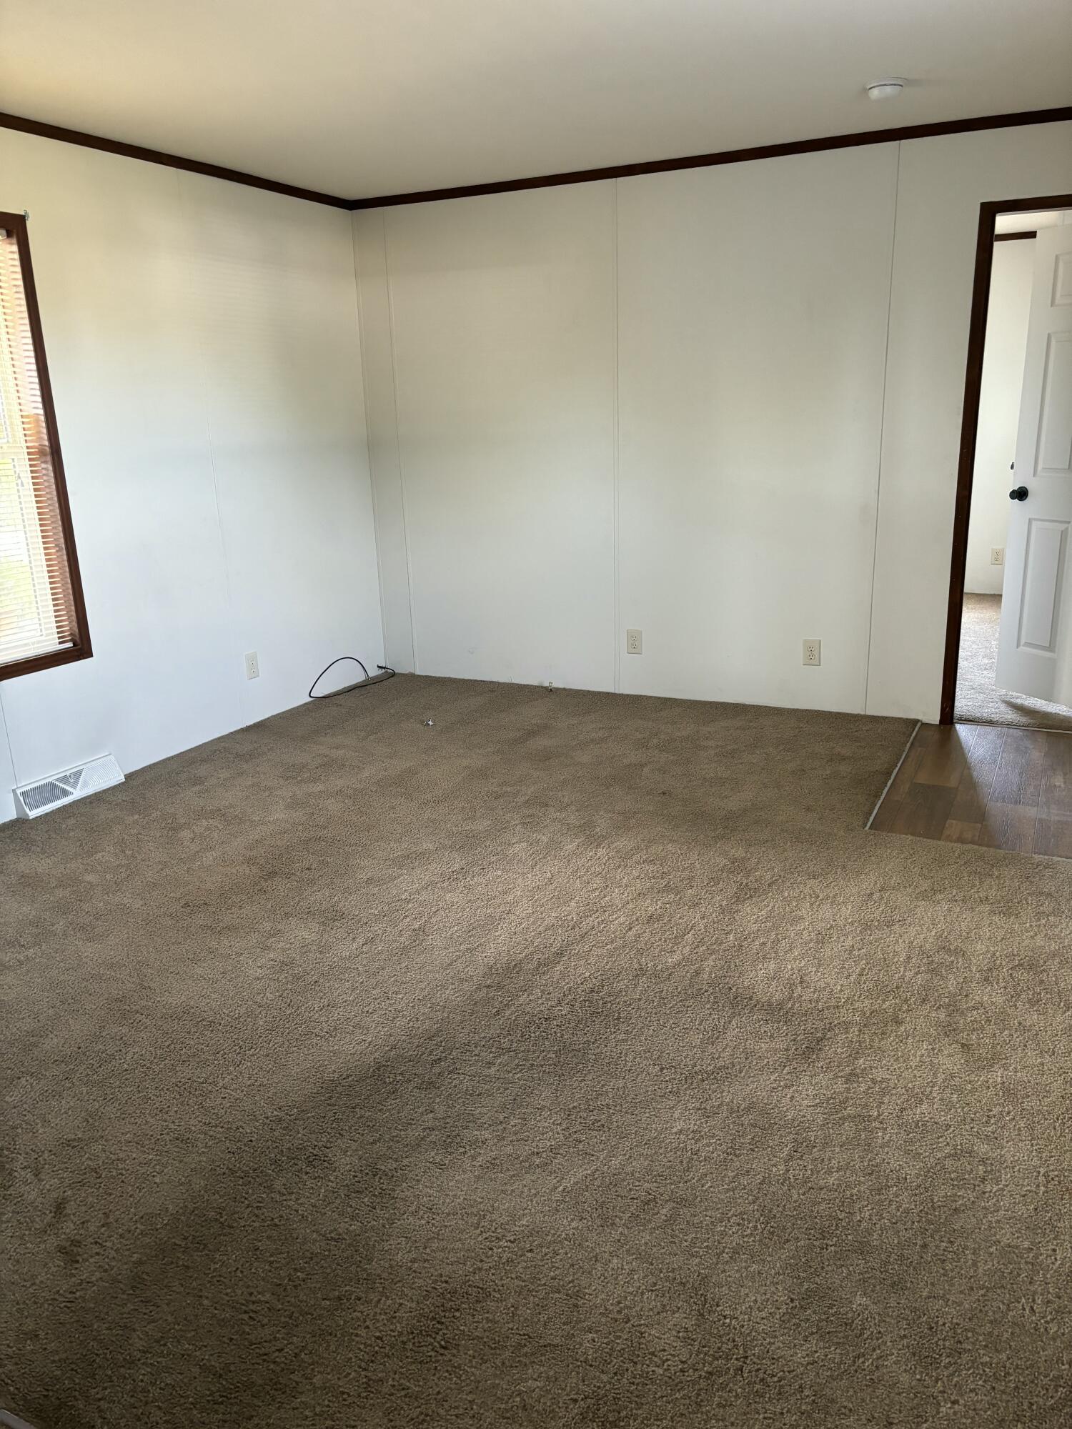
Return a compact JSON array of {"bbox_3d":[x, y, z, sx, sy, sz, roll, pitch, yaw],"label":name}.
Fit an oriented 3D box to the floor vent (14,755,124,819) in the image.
[{"bbox_3d":[-1.799,0.271,4.162,0.067,0.115,0.457,6,18,26],"label":"floor vent"}]

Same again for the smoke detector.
[{"bbox_3d":[1.180,-2.102,3.618,0.138,0.042,0.138,6,18,26],"label":"smoke detector"}]

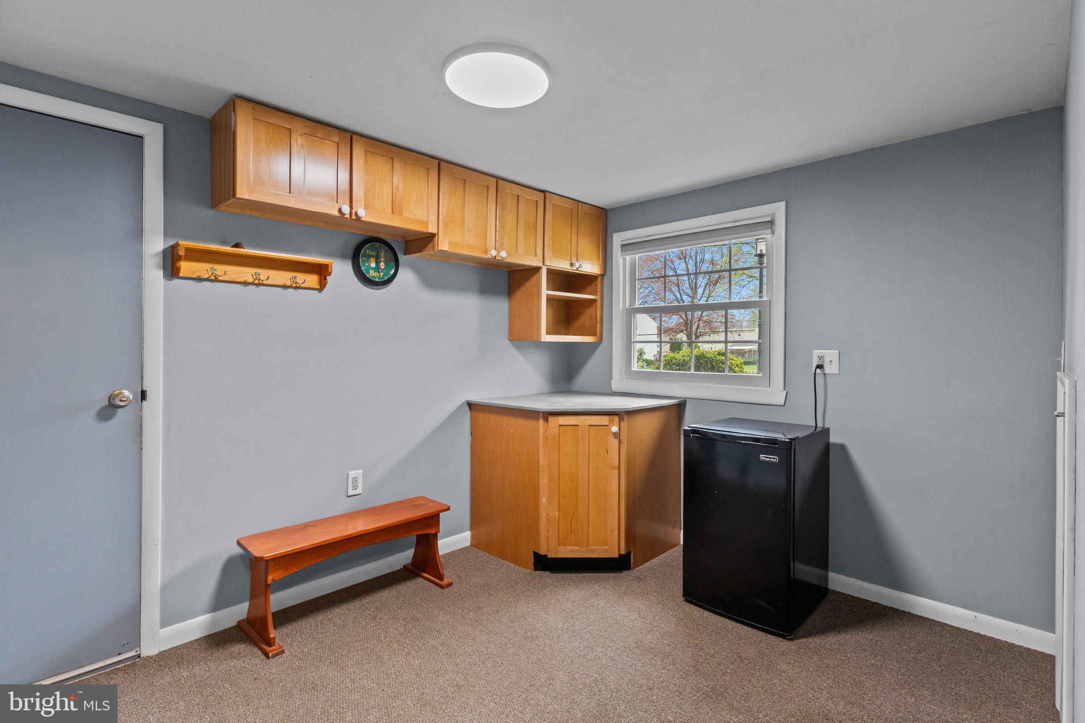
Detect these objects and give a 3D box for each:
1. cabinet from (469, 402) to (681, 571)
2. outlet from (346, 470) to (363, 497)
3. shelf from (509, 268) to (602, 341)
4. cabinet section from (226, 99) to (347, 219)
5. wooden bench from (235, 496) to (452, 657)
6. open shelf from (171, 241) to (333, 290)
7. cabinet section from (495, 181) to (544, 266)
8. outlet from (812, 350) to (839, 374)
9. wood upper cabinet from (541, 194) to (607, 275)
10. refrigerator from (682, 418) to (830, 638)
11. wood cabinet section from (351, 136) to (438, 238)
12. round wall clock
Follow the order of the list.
[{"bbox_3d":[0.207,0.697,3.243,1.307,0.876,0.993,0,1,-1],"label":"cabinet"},{"bbox_3d":[-0.959,0.626,2.625,0.010,0.124,0.076,2,2,44],"label":"outlet"},{"bbox_3d":[0.102,-0.362,3.478,0.304,0.459,0.601,2,2,44],"label":"shelf"},{"bbox_3d":[-1.127,-0.823,2.227,0.322,0.379,0.460,1,2,44],"label":"cabinet section"},{"bbox_3d":[-0.897,0.955,2.435,0.367,0.394,0.924,2,2,44],"label":"wooden bench"},{"bbox_3d":[-1.234,-0.400,2.233,0.119,0.128,0.602,2,2,44],"label":"open shelf"},{"bbox_3d":[-0.240,-0.808,3.139,0.322,0.443,0.384,1,2,44],"label":"cabinet section"},{"bbox_3d":[1.440,0.004,2.600,0.121,0.119,0.010,2,2,44],"label":"outlet"},{"bbox_3d":[0.111,-0.818,3.460,0.324,0.440,0.601,2,2,44],"label":"wood upper cabinet"},{"bbox_3d":[1.052,0.738,2.503,0.492,0.837,0.556,2,2,43],"label":"refrigerator"},{"bbox_3d":[-0.806,-0.831,2.556,0.322,0.379,0.460,1,2,44],"label":"wood cabinet section"},{"bbox_3d":[-0.864,-0.515,2.665,0.045,0.257,0.257,2,2,44],"label":"round wall clock"}]

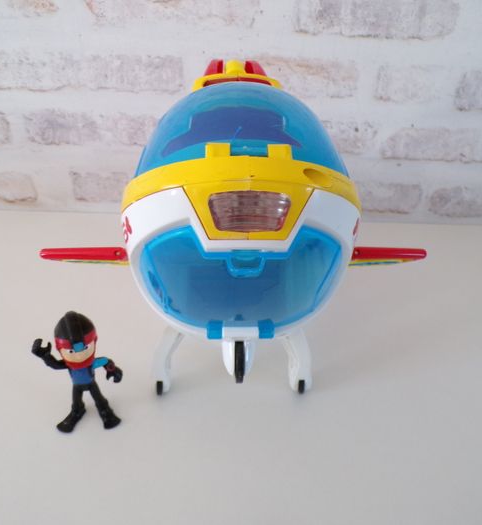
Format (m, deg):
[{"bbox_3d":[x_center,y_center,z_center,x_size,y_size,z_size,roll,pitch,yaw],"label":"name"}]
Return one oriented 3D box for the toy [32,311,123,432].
[{"bbox_3d":[-0.097,0.063,0.292,0.049,0.076,0.031,-6,28,-11],"label":"toy"}]

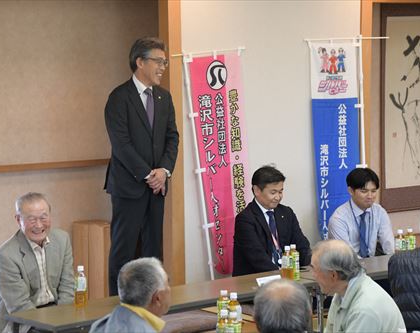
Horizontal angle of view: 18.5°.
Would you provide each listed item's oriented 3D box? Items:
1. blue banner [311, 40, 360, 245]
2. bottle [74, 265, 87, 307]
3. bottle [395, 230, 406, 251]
[{"bbox_3d":[0.961,-0.113,9.728,0.510,1.600,0.060,-7,5,-41],"label":"blue banner"},{"bbox_3d":[-0.662,0.615,6.628,0.066,0.208,0.066,0,5,0],"label":"bottle"},{"bbox_3d":[1.166,0.494,7.910,0.066,0.208,0.066,-5,7,-41],"label":"bottle"}]

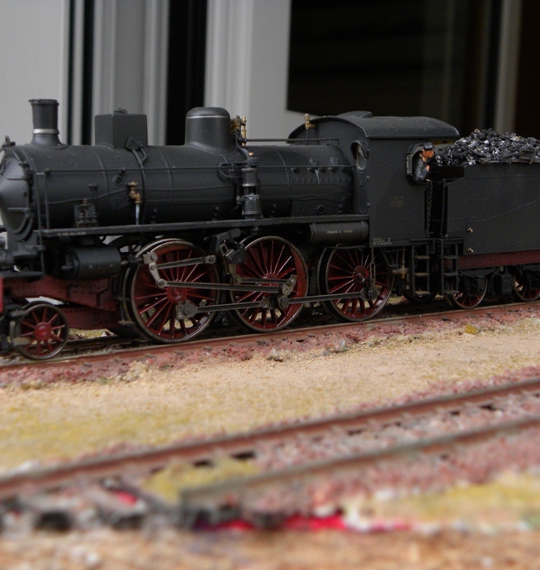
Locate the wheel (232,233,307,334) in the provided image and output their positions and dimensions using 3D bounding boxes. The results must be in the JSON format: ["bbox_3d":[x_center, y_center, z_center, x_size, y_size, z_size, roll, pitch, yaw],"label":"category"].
[{"bbox_3d":[-0.001,0.000,0.253,0.022,0.022,0.003,-5,8,-35],"label":"wheel"}]

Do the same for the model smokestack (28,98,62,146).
[{"bbox_3d":[-0.045,-0.032,0.228,0.006,0.010,0.006,-5,8,-35],"label":"model smokestack"}]

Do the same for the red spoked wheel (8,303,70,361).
[{"bbox_3d":[-0.045,0.009,0.222,0.011,0.011,0.003,-5,8,-35],"label":"red spoked wheel"}]

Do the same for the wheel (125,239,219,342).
[{"bbox_3d":[-0.020,0.001,0.239,0.022,0.022,0.003,-5,8,-35],"label":"wheel"}]

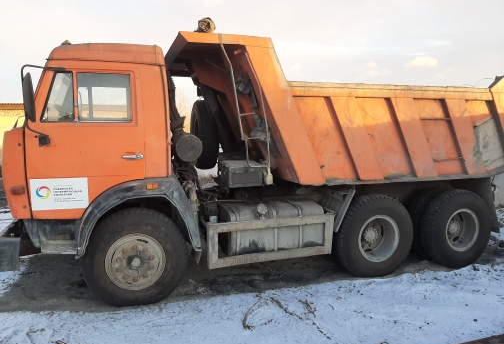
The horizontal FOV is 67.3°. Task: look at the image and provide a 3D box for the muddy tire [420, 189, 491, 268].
[{"bbox_3d":[2.777,0.766,5.149,1.038,1.038,0.287,-2,6,-18],"label":"muddy tire"}]

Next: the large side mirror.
[{"bbox_3d":[-1.902,-0.634,3.236,0.075,0.390,0.180,-5,7,-40],"label":"large side mirror"}]

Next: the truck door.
[{"bbox_3d":[-1.562,-0.269,3.616,1.020,1.392,0.140,-2,6,-18],"label":"truck door"}]

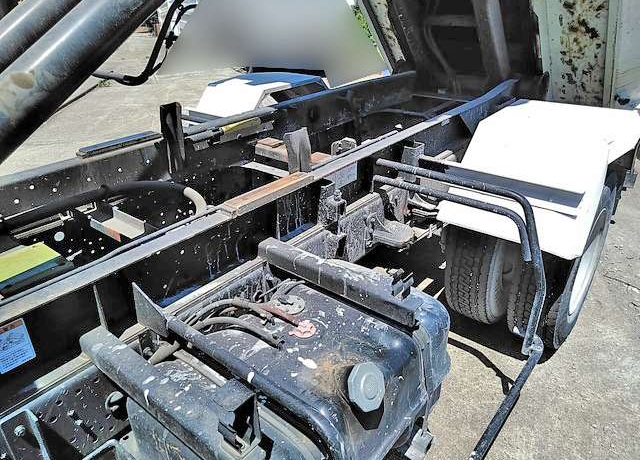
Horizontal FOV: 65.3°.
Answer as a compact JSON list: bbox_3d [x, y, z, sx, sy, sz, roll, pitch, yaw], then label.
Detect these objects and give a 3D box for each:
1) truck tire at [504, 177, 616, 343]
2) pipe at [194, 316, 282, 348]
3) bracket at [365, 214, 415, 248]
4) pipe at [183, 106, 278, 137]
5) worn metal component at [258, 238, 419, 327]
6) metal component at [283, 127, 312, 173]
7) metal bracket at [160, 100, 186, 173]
[{"bbox_3d":[1.000,0.115,2.043,0.197,0.740,0.740,20,34,34],"label":"truck tire"},{"bbox_3d":[-0.171,0.211,1.067,0.205,0.044,0.034,7,28,13],"label":"pipe"},{"bbox_3d":[0.249,0.005,1.700,0.115,0.115,0.152,20,34,34],"label":"bracket"},{"bbox_3d":[-0.331,-0.429,1.921,0.036,0.036,0.470,20,34,34],"label":"pipe"},{"bbox_3d":[0.030,0.099,1.141,0.440,0.054,0.065,20,34,34],"label":"worn metal component"},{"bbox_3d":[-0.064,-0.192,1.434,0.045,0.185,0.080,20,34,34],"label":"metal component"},{"bbox_3d":[-0.505,-0.321,1.738,0.045,0.235,0.075,20,34,34],"label":"metal bracket"}]

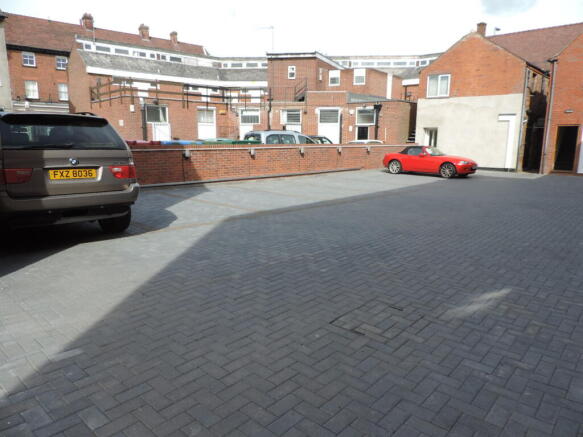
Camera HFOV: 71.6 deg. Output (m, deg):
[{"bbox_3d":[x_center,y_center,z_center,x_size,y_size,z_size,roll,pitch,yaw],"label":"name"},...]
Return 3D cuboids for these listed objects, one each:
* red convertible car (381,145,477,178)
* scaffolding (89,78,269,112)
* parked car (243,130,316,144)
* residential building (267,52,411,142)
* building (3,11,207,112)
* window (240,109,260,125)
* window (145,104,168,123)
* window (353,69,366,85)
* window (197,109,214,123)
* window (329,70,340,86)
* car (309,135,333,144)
[{"bbox_3d":[6.027,-2.556,17.826,4.000,1.250,1.730,10,14,39],"label":"red convertible car"},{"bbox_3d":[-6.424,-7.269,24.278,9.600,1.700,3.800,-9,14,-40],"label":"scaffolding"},{"bbox_3d":[-0.266,-3.261,19.536,4.100,1.840,1.700,-9,14,-41],"label":"parked car"},{"bbox_3d":[3.480,-7.647,27.851,9.300,7.400,8.500,2,11,10],"label":"residential building"},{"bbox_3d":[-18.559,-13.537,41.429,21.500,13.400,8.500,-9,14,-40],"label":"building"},{"bbox_3d":[-2.513,-6.252,24.771,1.250,0.970,0.120,-2,11,-14],"label":"window"},{"bbox_3d":[-7.082,-5.523,21.356,1.150,0.950,0.120,-9,14,-40],"label":"window"},{"bbox_3d":[4.427,-9.191,26.230,0.840,1.100,0.120,3,11,14],"label":"window"},{"bbox_3d":[-4.903,-5.941,23.308,1.150,0.880,0.120,-9,14,-40],"label":"window"},{"bbox_3d":[2.857,-9.273,26.726,0.770,1.050,0.120,3,11,14],"label":"window"},{"bbox_3d":[1.438,-3.632,22.414,4.200,1.520,1.750,-9,14,-41],"label":"car"}]

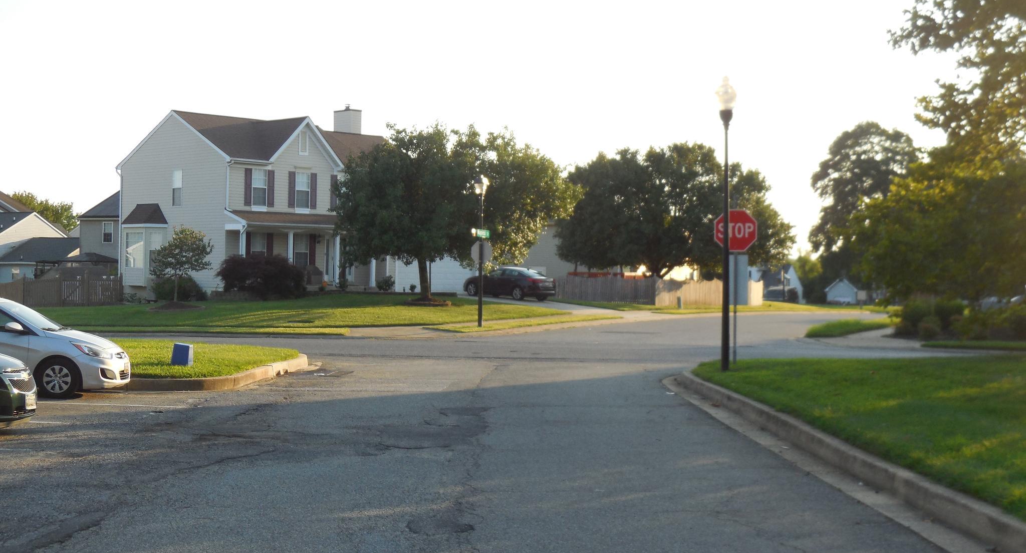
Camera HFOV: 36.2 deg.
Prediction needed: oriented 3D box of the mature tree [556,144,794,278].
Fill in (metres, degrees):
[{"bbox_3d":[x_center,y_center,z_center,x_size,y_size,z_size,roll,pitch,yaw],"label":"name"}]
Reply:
[{"bbox_3d":[9.356,-3.111,91.000,13.600,9.200,12.300,0,0,6],"label":"mature tree"}]

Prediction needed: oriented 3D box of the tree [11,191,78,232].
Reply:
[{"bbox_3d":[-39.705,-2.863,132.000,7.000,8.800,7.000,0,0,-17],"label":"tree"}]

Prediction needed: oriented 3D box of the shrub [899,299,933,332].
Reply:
[{"bbox_3d":[11.958,1.151,46.500,0.980,0.970,0.950,0,0,14],"label":"shrub"}]

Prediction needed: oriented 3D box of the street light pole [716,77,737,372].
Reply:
[{"bbox_3d":[3.572,-0.879,26.300,0.360,4.920,0.360,0,0,0],"label":"street light pole"}]

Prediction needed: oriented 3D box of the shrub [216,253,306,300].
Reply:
[{"bbox_3d":[-10.094,0.000,63.000,3.550,1.850,3.200,0,0,0],"label":"shrub"}]

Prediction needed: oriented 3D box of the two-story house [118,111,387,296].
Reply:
[{"bbox_3d":[-10.000,-3.650,73.000,9.100,9.000,14.300,0,0,41],"label":"two-story house"}]

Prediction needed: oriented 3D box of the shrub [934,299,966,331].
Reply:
[{"bbox_3d":[12.943,1.139,46.500,0.970,0.960,0.950,0,0,16],"label":"shrub"}]

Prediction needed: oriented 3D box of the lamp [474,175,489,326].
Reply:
[{"bbox_3d":[-1.092,-0.863,54.200,0.500,5.280,0.500,0,0,-1],"label":"lamp"}]

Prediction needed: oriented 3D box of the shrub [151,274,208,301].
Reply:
[{"bbox_3d":[-13.950,0.487,65.800,2.250,1.170,2.000,0,0,-12],"label":"shrub"}]

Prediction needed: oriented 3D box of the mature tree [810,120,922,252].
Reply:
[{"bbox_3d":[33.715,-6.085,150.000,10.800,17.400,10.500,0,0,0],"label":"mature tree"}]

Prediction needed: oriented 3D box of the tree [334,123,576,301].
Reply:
[{"bbox_3d":[-2.368,-2.645,64.000,9.800,7.200,8.800,0,0,0],"label":"tree"}]

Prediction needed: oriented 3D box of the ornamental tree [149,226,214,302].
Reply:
[{"bbox_3d":[-13.309,-0.514,63.000,2.600,3.070,2.500,0,0,-12],"label":"ornamental tree"}]

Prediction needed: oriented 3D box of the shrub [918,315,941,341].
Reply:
[{"bbox_3d":[10.268,1.264,38.700,0.580,0.650,0.580,0,0,0],"label":"shrub"}]

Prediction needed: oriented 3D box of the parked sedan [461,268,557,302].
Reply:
[{"bbox_3d":[-0.146,0.298,71.300,4.800,1.450,1.840,5,3,42],"label":"parked sedan"}]

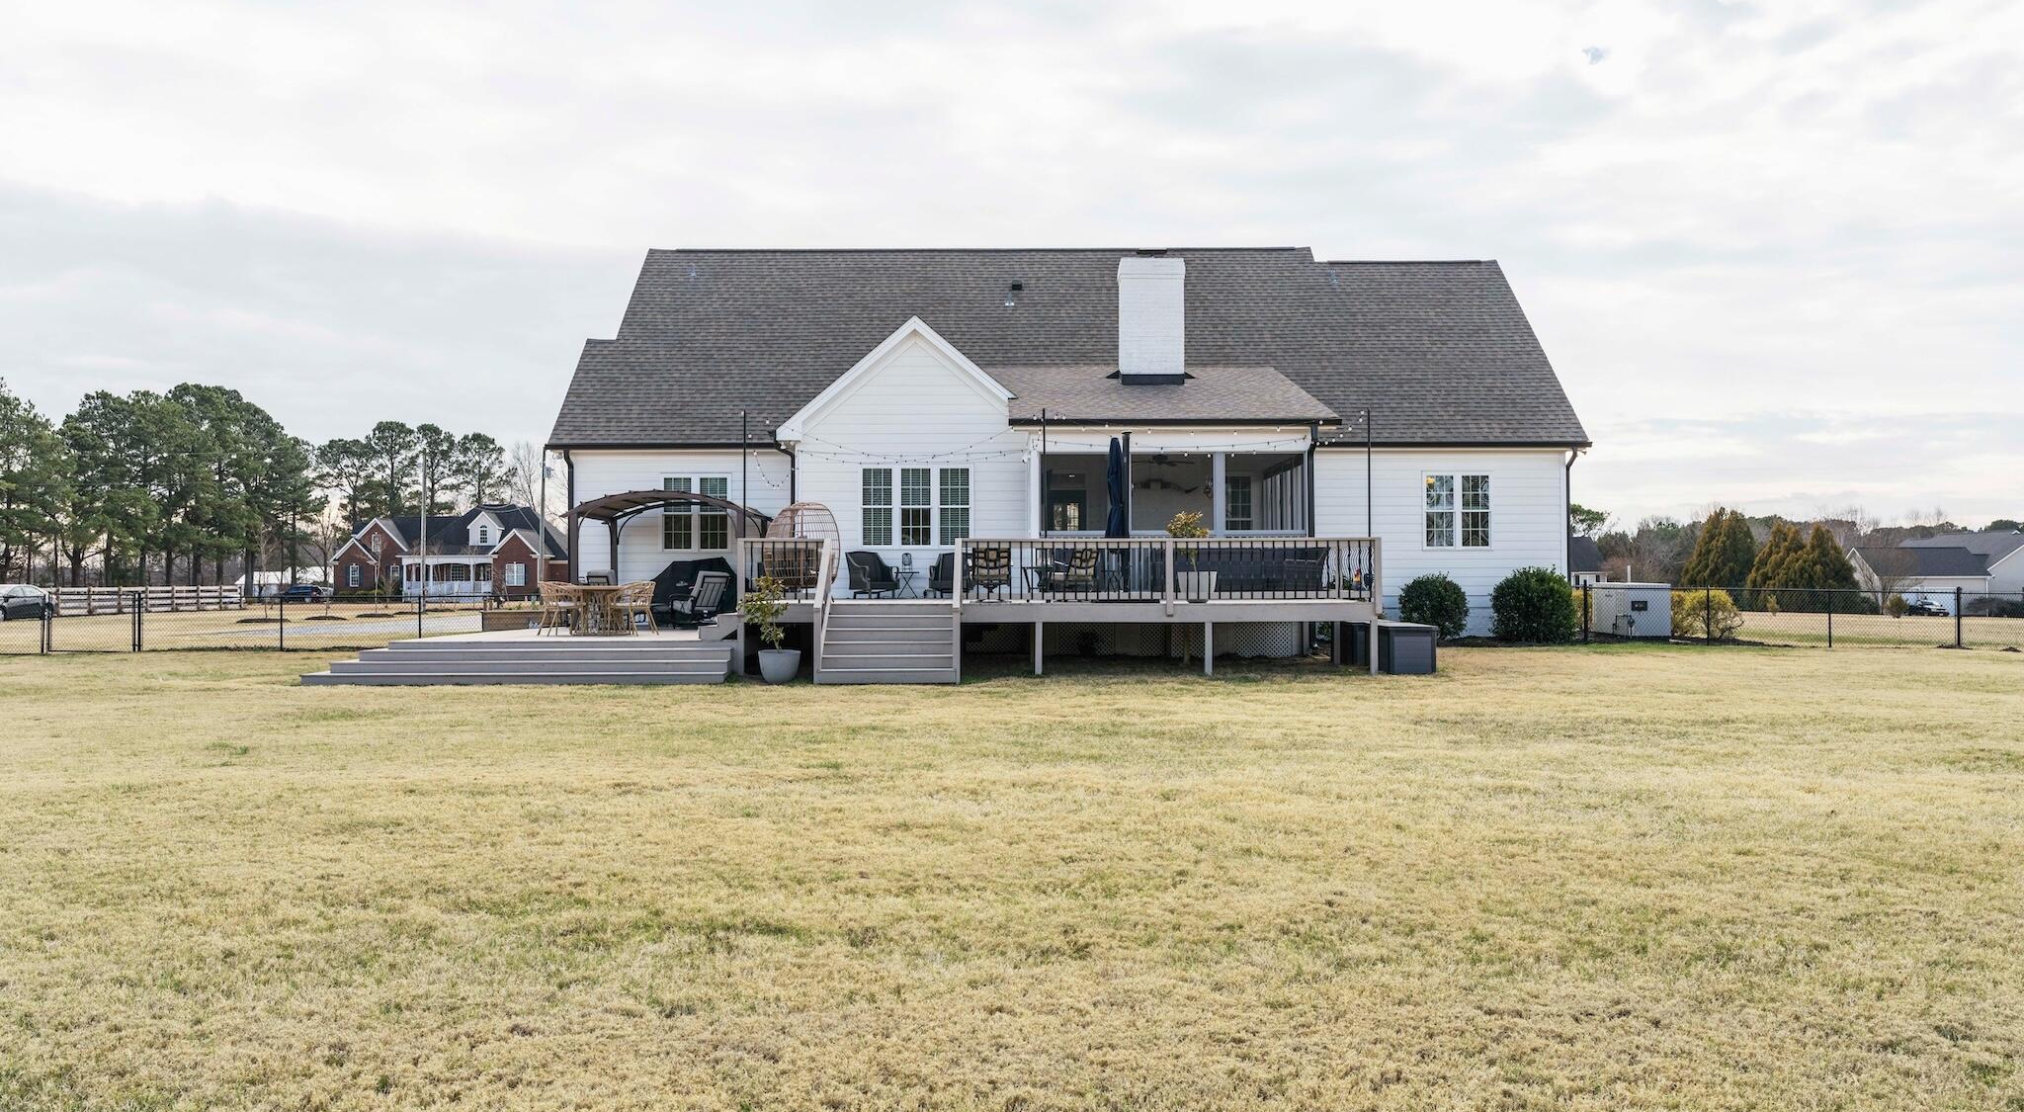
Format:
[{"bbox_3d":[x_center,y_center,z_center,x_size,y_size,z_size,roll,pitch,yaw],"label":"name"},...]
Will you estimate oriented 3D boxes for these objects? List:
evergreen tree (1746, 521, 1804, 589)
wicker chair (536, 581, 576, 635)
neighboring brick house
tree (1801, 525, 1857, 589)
[{"bbox_3d":[44.601,0.561,92.000,3.600,5.400,3.600,0,-1,25],"label":"evergreen tree"},{"bbox_3d":[-7.119,0.863,24.891,0.580,0.830,0.580,0,-1,-10],"label":"wicker chair"},{"bbox_3d":[-53.500,-0.266,155.017,21.000,9.400,15.000,0,-1,-2],"label":"neighboring brick house"},{"bbox_3d":[47.501,0.658,91.999,3.800,5.200,3.700,0,-1,25],"label":"tree"}]

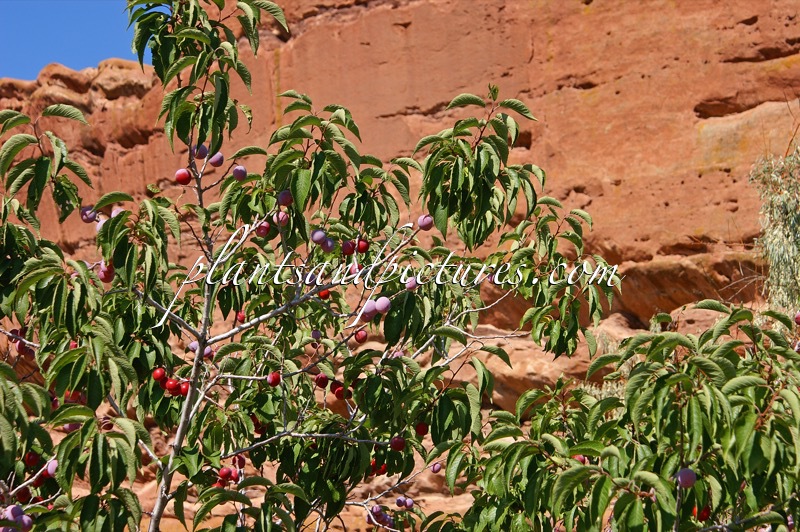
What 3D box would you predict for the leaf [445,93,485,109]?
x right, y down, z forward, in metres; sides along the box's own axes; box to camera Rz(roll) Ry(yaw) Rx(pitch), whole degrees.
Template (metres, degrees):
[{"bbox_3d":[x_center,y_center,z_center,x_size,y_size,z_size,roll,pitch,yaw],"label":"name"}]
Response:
[{"bbox_3d":[0.123,-0.304,4.300,0.077,0.028,0.031,-3,-7,0],"label":"leaf"}]

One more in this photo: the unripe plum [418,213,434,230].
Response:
[{"bbox_3d":[0.049,-0.083,4.300,0.029,0.029,0.029,0,-7,0],"label":"unripe plum"}]

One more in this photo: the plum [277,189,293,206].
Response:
[{"bbox_3d":[-0.218,-0.127,4.400,0.029,0.030,0.029,0,-7,0],"label":"plum"}]

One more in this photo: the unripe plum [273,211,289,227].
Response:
[{"bbox_3d":[-0.223,-0.089,4.350,0.028,0.028,0.028,0,-9,0],"label":"unripe plum"}]

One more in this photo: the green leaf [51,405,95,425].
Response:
[{"bbox_3d":[-0.578,0.261,4.100,0.083,0.030,0.034,-12,-5,-12],"label":"green leaf"}]

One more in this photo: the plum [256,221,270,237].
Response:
[{"bbox_3d":[-0.258,-0.069,4.400,0.028,0.030,0.028,0,-7,0],"label":"plum"}]

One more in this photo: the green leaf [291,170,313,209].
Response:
[{"bbox_3d":[-0.181,-0.139,4.280,0.037,0.080,0.020,1,-7,-6],"label":"green leaf"}]

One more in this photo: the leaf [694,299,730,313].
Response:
[{"bbox_3d":[0.556,0.071,4.150,0.066,0.024,0.040,5,-9,-6],"label":"leaf"}]

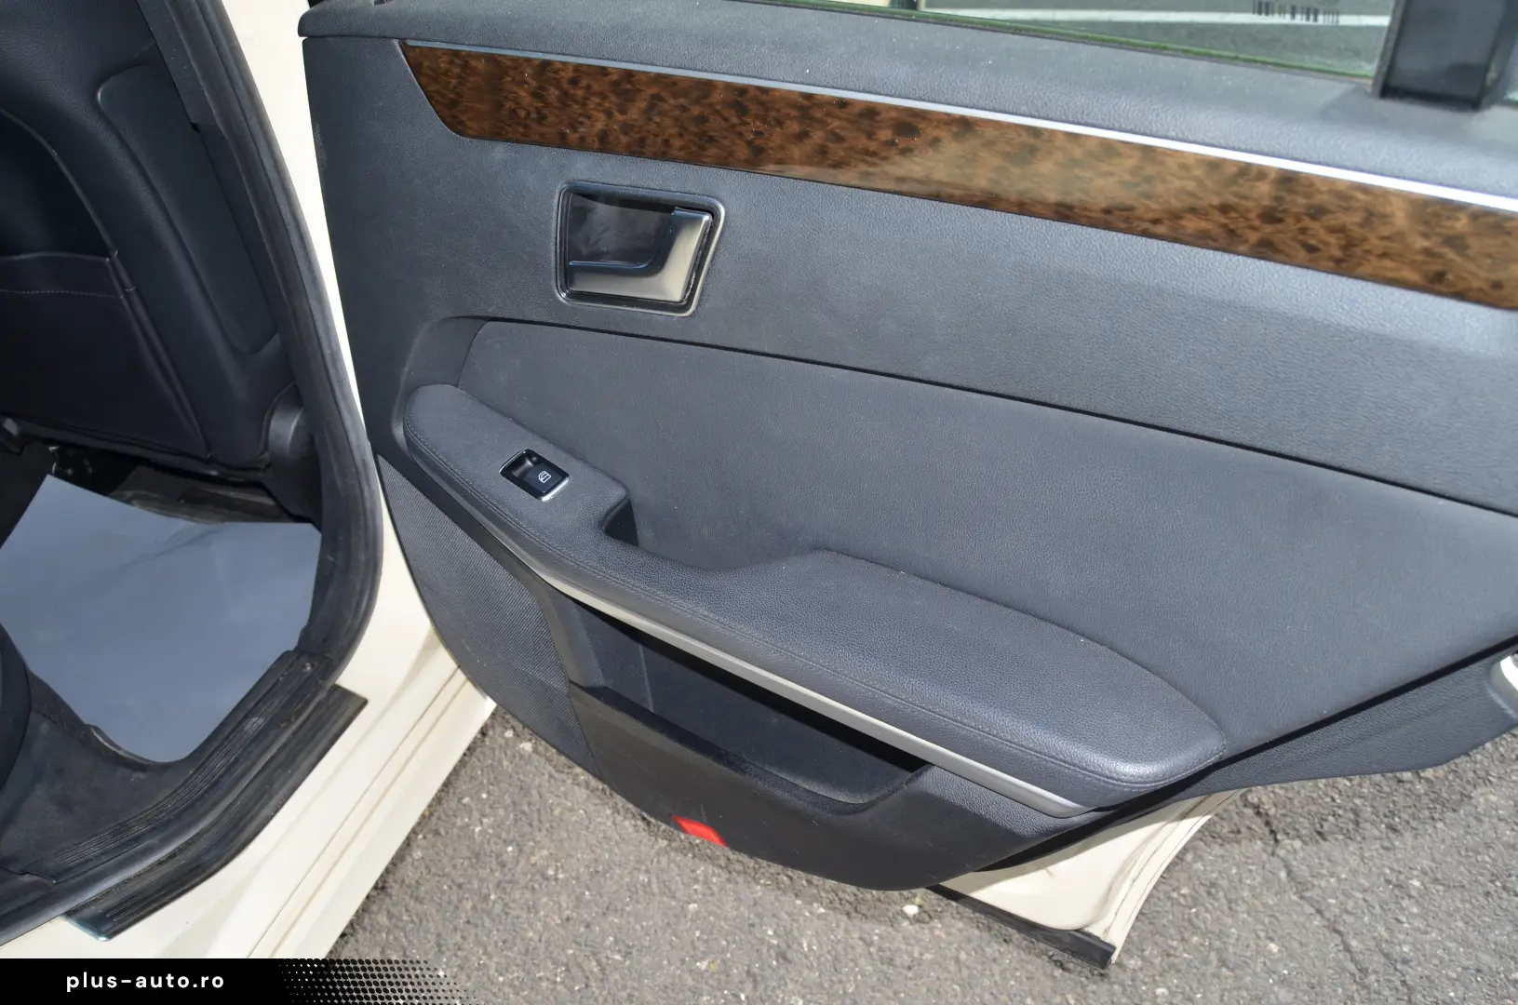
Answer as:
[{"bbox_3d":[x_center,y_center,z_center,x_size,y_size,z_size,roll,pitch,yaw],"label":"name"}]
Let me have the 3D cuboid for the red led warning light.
[{"bbox_3d":[-0.049,0.266,0.959,0.049,0.023,0.016,20,40,24],"label":"red led warning light"}]

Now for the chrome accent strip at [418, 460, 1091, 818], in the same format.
[{"bbox_3d":[-0.043,0.086,0.853,0.563,0.041,0.057,20,40,24],"label":"chrome accent strip"}]

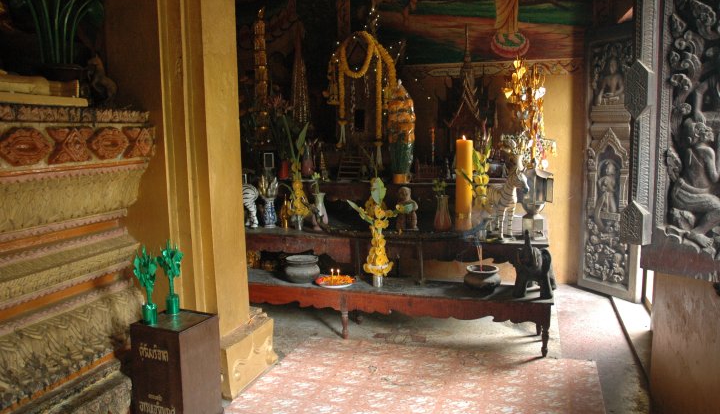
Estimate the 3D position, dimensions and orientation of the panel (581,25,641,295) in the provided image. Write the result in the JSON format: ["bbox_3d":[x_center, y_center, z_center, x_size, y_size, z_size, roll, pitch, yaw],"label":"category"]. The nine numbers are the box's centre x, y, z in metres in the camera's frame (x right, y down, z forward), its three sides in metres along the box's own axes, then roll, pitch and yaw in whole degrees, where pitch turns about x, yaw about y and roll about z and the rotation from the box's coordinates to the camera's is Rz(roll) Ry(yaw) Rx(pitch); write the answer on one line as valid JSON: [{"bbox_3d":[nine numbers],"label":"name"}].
[{"bbox_3d":[2.251,-0.372,4.777,0.069,2.334,0.633,-5,8,-23],"label":"panel"}]

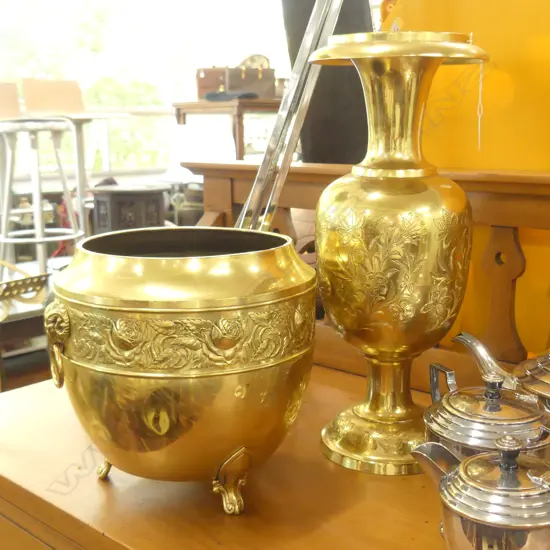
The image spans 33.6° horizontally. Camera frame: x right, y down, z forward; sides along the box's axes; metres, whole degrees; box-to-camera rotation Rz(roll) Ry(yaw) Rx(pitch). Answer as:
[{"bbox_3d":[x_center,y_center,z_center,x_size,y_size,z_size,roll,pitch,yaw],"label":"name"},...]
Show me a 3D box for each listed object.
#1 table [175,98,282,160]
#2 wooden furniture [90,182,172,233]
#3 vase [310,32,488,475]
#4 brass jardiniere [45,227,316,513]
[{"bbox_3d":[-0.119,-0.713,5.881,0.720,0.790,1.469,-4,11,-20],"label":"table"},{"bbox_3d":[-0.695,-0.216,4.433,0.382,0.420,0.351,-2,10,-9],"label":"wooden furniture"},{"bbox_3d":[0.124,-0.025,0.952,0.181,0.434,0.181,1,10,7],"label":"vase"},{"bbox_3d":[-0.083,0.085,0.884,0.270,0.242,0.250,0,10,0],"label":"brass jardiniere"}]

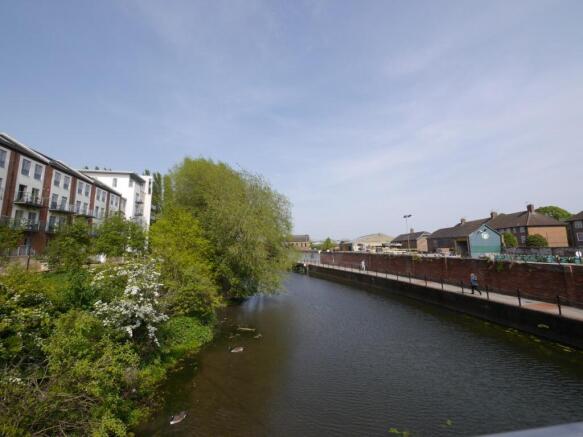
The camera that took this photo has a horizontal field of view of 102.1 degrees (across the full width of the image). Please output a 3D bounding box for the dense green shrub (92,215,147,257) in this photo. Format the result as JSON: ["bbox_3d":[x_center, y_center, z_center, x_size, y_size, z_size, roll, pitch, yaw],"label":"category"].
[{"bbox_3d":[-17.879,2.058,24.500,4.600,4.700,4.200,5,-9,-36],"label":"dense green shrub"}]

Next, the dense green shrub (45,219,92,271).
[{"bbox_3d":[-17.503,2.101,18.500,3.100,4.300,3.100,7,-10,-43],"label":"dense green shrub"}]

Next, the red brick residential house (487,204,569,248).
[{"bbox_3d":[52.400,2.637,54.800,8.600,10.000,11.500,1,-7,-6],"label":"red brick residential house"}]

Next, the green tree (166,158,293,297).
[{"bbox_3d":[-7.891,0.742,30.000,15.000,15.900,13.500,2,-7,-15],"label":"green tree"}]

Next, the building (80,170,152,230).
[{"bbox_3d":[-40.200,-0.992,55.200,12.500,17.700,12.000,1,-7,-11],"label":"building"}]

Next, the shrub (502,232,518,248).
[{"bbox_3d":[41.812,4.465,45.000,2.500,3.500,2.400,-7,-10,42],"label":"shrub"}]

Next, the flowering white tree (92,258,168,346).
[{"bbox_3d":[-7.514,3.819,11.000,3.100,3.800,2.900,5,-9,-34],"label":"flowering white tree"}]

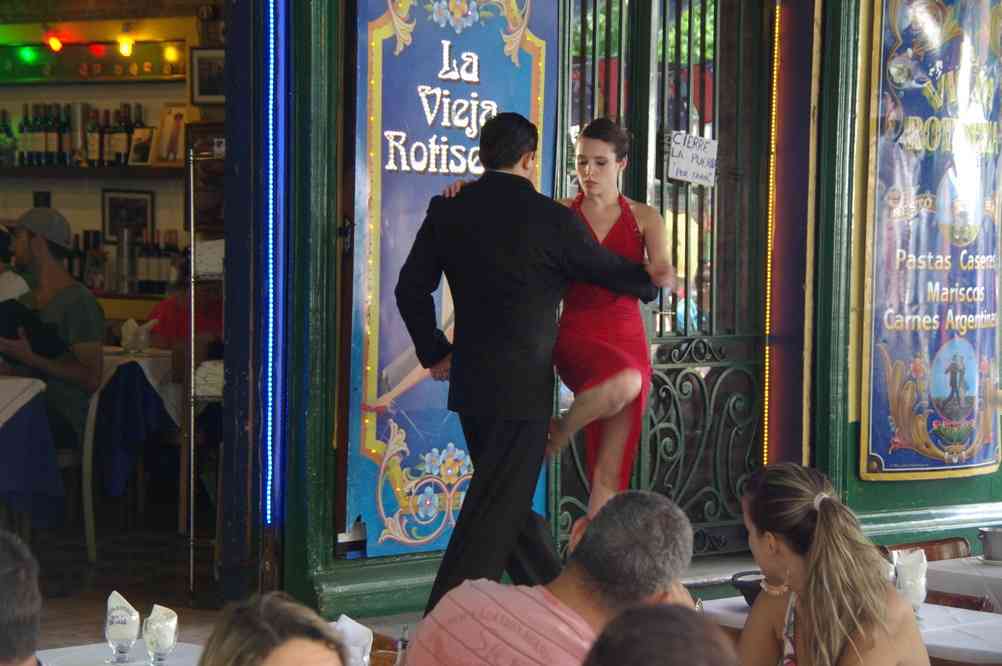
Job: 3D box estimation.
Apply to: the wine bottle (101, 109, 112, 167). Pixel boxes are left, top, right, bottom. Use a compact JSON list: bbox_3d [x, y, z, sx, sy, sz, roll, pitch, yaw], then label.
[{"bbox_3d":[-1.938,-0.958,13.250,0.074,0.288,0.074,1,4,0],"label":"wine bottle"}]

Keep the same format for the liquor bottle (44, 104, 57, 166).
[{"bbox_3d":[-2.272,-0.995,13.600,0.076,0.315,0.076,1,3,0],"label":"liquor bottle"}]

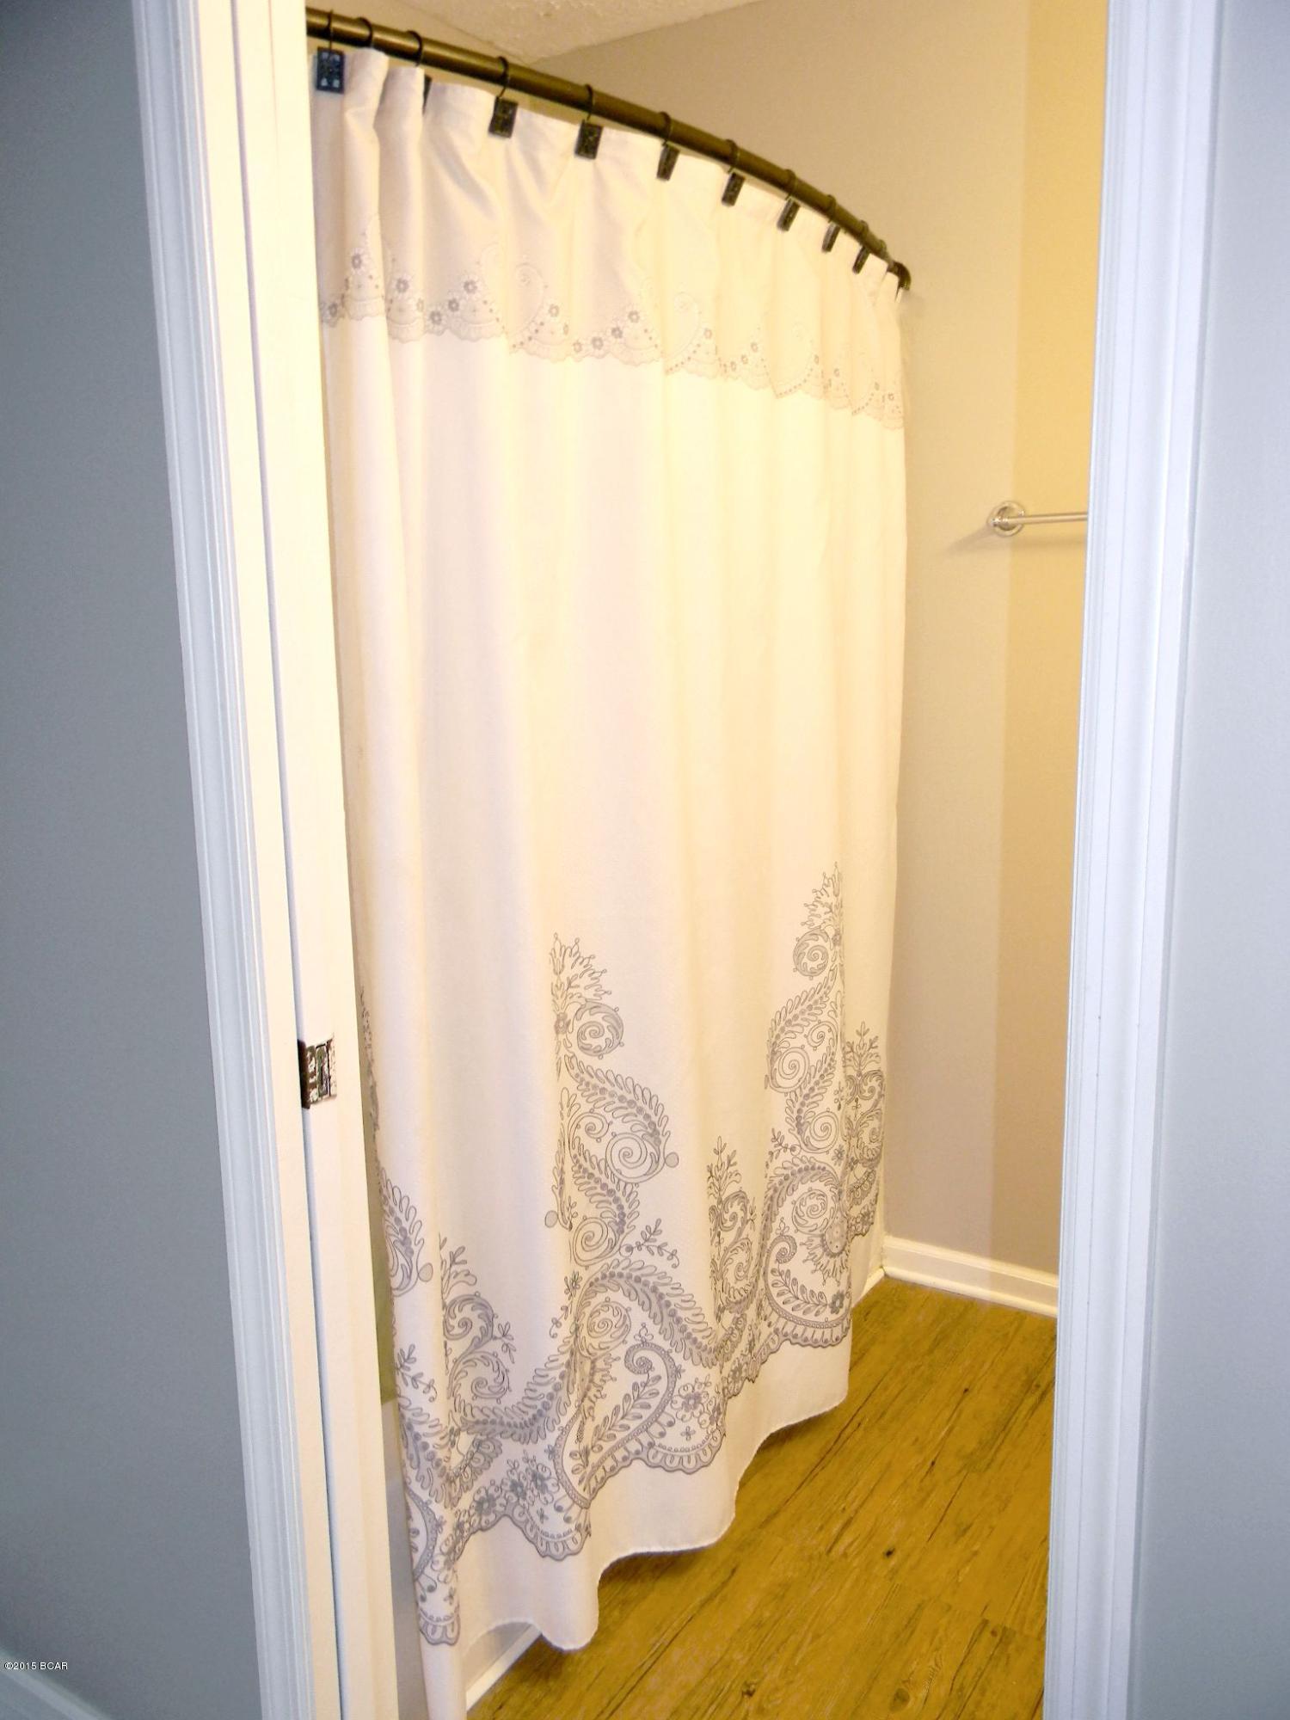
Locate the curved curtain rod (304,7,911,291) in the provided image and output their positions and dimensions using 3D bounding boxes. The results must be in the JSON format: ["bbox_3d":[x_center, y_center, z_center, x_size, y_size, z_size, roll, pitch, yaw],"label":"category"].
[{"bbox_3d":[0.048,-0.928,1.860,0.185,0.050,1.527,6,12,36],"label":"curved curtain rod"}]

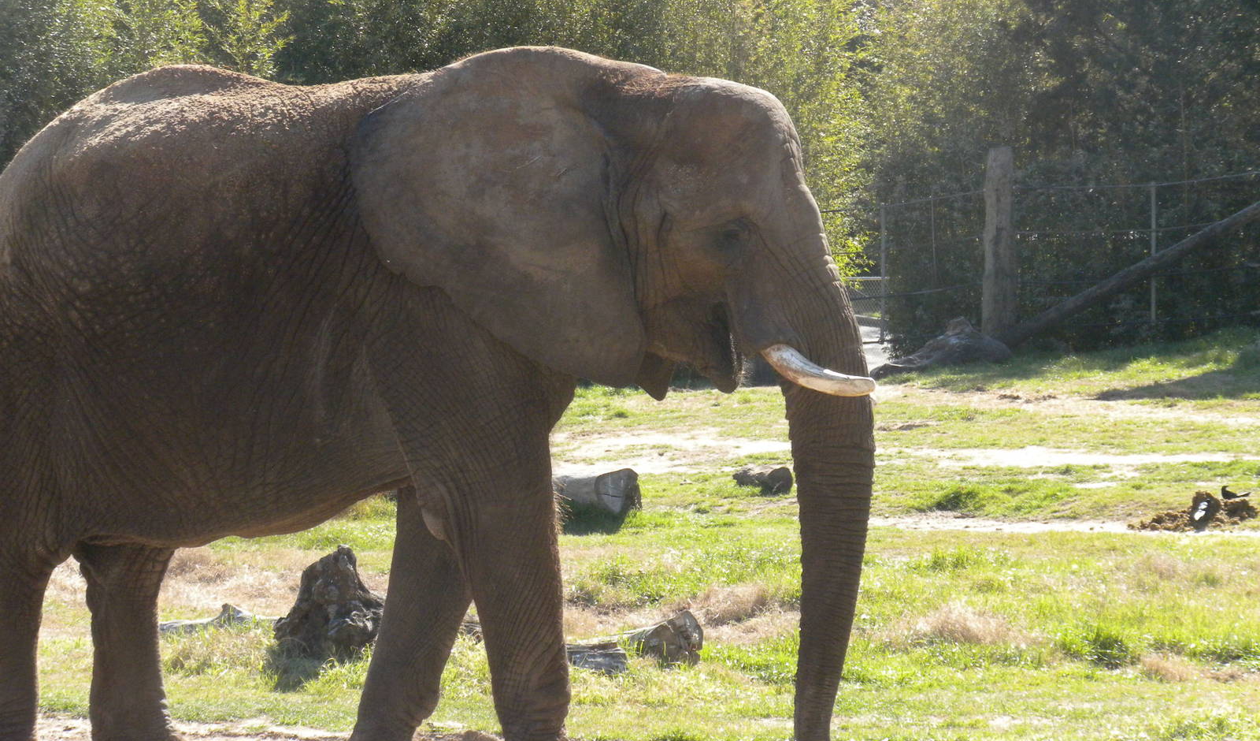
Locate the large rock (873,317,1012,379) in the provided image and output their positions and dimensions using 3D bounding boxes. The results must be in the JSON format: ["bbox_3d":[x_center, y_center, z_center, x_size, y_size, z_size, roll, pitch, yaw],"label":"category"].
[{"bbox_3d":[3.608,-0.267,50.000,1.600,0.680,1.000,0,1,0],"label":"large rock"}]

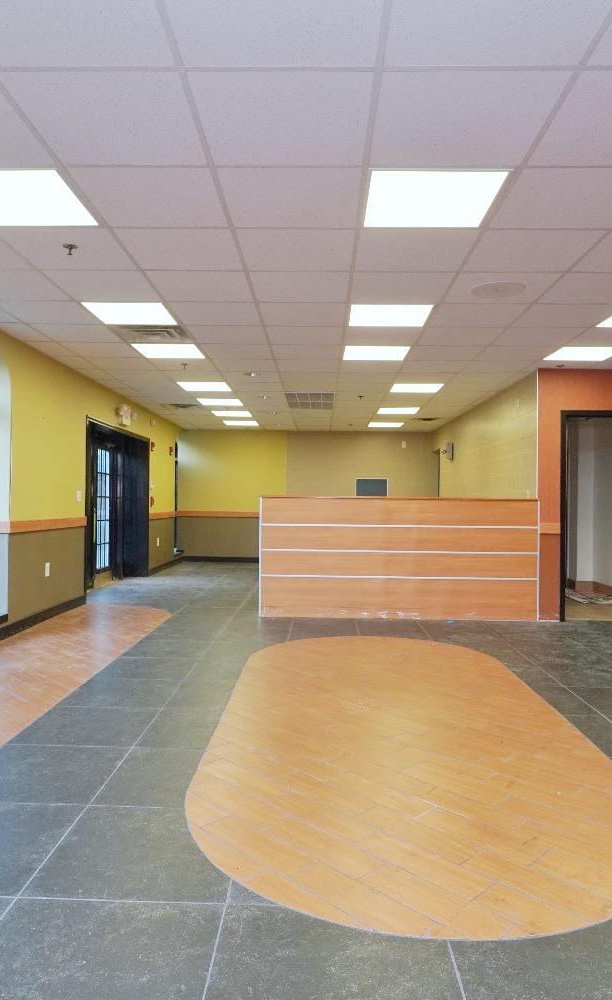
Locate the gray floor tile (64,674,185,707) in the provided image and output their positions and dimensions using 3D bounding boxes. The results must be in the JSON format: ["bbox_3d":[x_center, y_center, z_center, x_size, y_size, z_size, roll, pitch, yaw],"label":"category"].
[{"bbox_3d":[-1.056,1.135,3.915,0.578,0.012,0.578,1,0,1],"label":"gray floor tile"}]

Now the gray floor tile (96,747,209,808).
[{"bbox_3d":[-0.637,1.169,2.825,0.359,0.012,0.595,1,0,1],"label":"gray floor tile"}]

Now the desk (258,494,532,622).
[{"bbox_3d":[0.910,0.578,6.882,2.752,1.183,0.600,1,0,2],"label":"desk"}]

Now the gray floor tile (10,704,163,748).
[{"bbox_3d":[-1.069,1.132,3.335,0.578,0.012,0.578,1,0,1],"label":"gray floor tile"}]

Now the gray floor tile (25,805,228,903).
[{"bbox_3d":[-0.527,1.168,2.227,0.609,0.012,0.595,1,0,1],"label":"gray floor tile"}]

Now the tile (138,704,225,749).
[{"bbox_3d":[-0.619,1.171,3.420,0.365,0.012,0.595,1,0,1],"label":"tile"}]

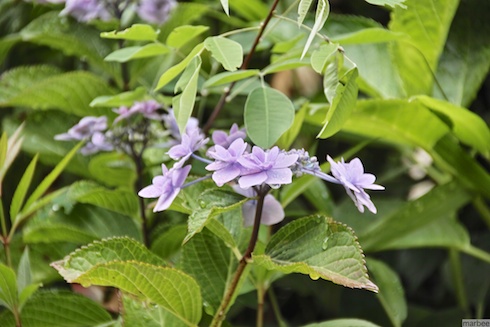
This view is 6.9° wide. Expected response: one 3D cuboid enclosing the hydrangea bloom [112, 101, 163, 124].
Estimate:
[{"bbox_3d":[-0.083,-0.039,3.140,0.038,0.018,0.034,0,10,0],"label":"hydrangea bloom"}]

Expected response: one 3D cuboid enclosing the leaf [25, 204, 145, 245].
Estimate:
[{"bbox_3d":[-0.125,0.047,3.150,0.092,0.029,0.060,0,10,0],"label":"leaf"}]

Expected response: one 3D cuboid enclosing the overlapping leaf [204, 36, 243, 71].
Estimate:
[{"bbox_3d":[-0.014,-0.072,2.680,0.025,0.023,0.010,0,6,0],"label":"overlapping leaf"}]

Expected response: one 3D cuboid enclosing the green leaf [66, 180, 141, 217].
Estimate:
[{"bbox_3d":[-0.109,0.028,3.140,0.055,0.026,0.050,-7,12,-36],"label":"green leaf"}]

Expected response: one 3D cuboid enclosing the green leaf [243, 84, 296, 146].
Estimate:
[{"bbox_3d":[0.016,-0.030,2.680,0.033,0.041,0.010,0,6,0],"label":"green leaf"}]

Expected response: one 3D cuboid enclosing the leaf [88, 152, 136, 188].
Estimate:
[{"bbox_3d":[-0.104,0.005,3.200,0.038,0.027,0.036,-7,12,-36],"label":"leaf"}]

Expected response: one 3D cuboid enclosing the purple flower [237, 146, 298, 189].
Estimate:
[{"bbox_3d":[0.016,0.003,2.900,0.044,0.027,0.040,0,10,0],"label":"purple flower"}]

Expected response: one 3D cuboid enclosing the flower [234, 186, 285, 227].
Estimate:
[{"bbox_3d":[0.010,0.031,2.950,0.037,0.028,0.026,0,10,0],"label":"flower"}]

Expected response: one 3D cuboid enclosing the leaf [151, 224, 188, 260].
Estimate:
[{"bbox_3d":[-0.054,0.056,2.920,0.032,0.030,0.020,0,10,0],"label":"leaf"}]

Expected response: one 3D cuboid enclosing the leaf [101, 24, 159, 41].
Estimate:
[{"bbox_3d":[-0.078,-0.088,2.750,0.039,0.011,0.020,0,10,0],"label":"leaf"}]

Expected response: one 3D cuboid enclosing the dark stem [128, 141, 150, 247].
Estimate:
[{"bbox_3d":[-0.077,0.022,3.000,0.012,0.080,0.010,-5,10,1],"label":"dark stem"}]

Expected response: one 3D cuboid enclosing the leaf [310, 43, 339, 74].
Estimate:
[{"bbox_3d":[0.052,-0.069,2.680,0.019,0.021,0.010,0,6,0],"label":"leaf"}]

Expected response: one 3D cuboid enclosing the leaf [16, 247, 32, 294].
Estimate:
[{"bbox_3d":[-0.159,0.078,2.950,0.012,0.033,0.012,0,10,0],"label":"leaf"}]

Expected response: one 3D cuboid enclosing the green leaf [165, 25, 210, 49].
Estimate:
[{"bbox_3d":[-0.042,-0.092,2.960,0.030,0.017,0.020,0,10,0],"label":"green leaf"}]

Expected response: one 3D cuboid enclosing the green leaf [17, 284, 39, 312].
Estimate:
[{"bbox_3d":[-0.144,0.090,2.720,0.010,0.024,0.008,33,6,15],"label":"green leaf"}]

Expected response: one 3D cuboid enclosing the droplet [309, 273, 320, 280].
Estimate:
[{"bbox_3d":[0.045,0.072,2.620,0.006,0.006,0.006,0,10,0],"label":"droplet"}]

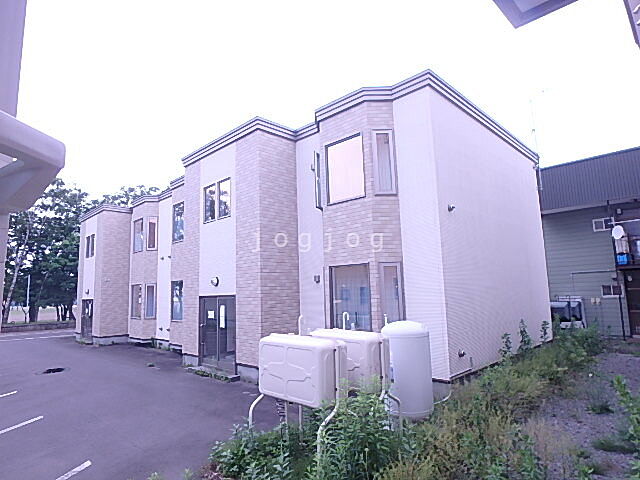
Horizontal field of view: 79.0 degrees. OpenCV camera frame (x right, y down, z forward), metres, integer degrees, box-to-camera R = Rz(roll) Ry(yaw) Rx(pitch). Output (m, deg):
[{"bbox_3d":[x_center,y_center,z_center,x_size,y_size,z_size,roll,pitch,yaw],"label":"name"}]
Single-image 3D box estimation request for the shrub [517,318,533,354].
[{"bbox_3d":[5.316,2.551,10.089,0.380,0.950,0.380,-9,-10,43],"label":"shrub"}]

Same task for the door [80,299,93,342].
[{"bbox_3d":[-11.989,4.166,20.067,1.930,2.070,0.120,-9,-10,43],"label":"door"}]

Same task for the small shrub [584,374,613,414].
[{"bbox_3d":[4.871,2.666,6.831,0.450,0.630,0.450,-9,-10,43],"label":"small shrub"}]

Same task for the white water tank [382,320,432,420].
[{"bbox_3d":[1.588,2.277,7.073,0.850,1.575,0.850,-2,-8,0],"label":"white water tank"}]

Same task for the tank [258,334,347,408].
[{"bbox_3d":[-0.230,1.792,5.434,1.225,0.753,0.600,-9,-10,43],"label":"tank"}]

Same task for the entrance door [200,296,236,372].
[{"bbox_3d":[-2.953,2.656,11.228,1.960,2.070,0.120,-9,-10,43],"label":"entrance door"}]

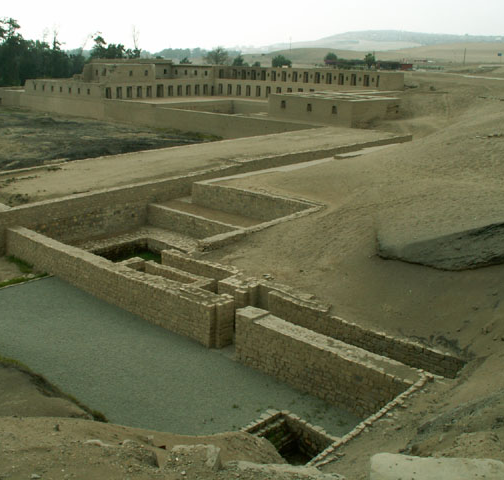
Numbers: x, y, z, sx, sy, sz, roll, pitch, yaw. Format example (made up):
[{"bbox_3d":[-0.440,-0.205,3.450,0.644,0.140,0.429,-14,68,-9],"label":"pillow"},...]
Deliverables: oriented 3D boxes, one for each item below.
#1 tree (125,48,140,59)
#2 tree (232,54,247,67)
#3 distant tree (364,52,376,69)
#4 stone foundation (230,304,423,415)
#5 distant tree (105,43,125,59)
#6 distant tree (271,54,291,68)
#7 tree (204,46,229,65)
[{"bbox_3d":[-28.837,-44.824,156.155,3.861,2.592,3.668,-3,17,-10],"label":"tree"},{"bbox_3d":[-3.444,-49.211,178.301,3.857,3.552,3.665,0,16,-1],"label":"tree"},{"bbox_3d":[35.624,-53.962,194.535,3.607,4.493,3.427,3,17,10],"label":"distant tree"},{"bbox_3d":[2.575,4.551,23.703,7.983,1.951,1.044,15,22,42],"label":"stone foundation"},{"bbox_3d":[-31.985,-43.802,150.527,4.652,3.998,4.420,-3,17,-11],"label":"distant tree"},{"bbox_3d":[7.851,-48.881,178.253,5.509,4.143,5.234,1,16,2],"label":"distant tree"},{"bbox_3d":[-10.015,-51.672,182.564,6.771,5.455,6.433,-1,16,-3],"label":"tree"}]

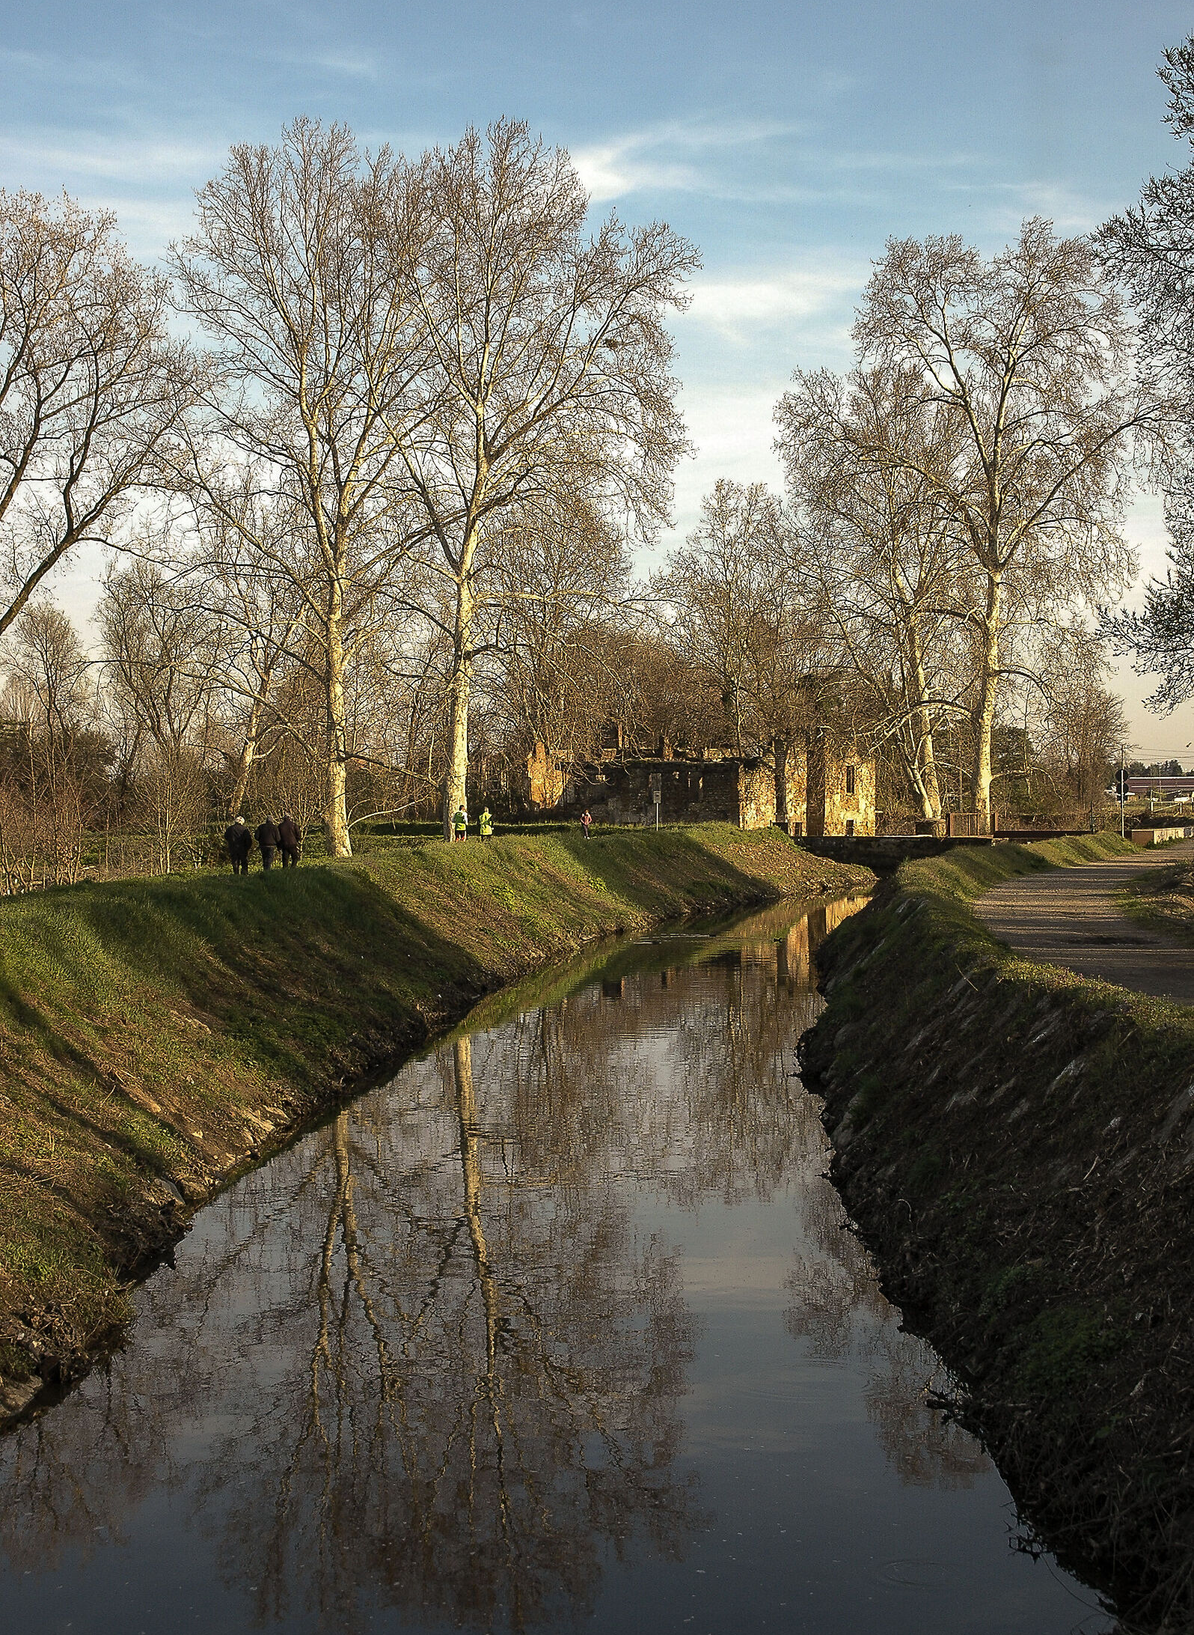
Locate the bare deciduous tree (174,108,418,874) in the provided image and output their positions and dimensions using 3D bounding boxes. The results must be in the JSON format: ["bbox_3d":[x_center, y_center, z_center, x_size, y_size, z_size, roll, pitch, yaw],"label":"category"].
[{"bbox_3d":[-15.365,-16.955,131.000,13.087,38.032,12.694,-1,1,0],"label":"bare deciduous tree"}]

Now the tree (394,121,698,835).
[{"bbox_3d":[-2.478,-16.225,123.000,14.732,34.962,14.290,-1,1,0],"label":"tree"}]

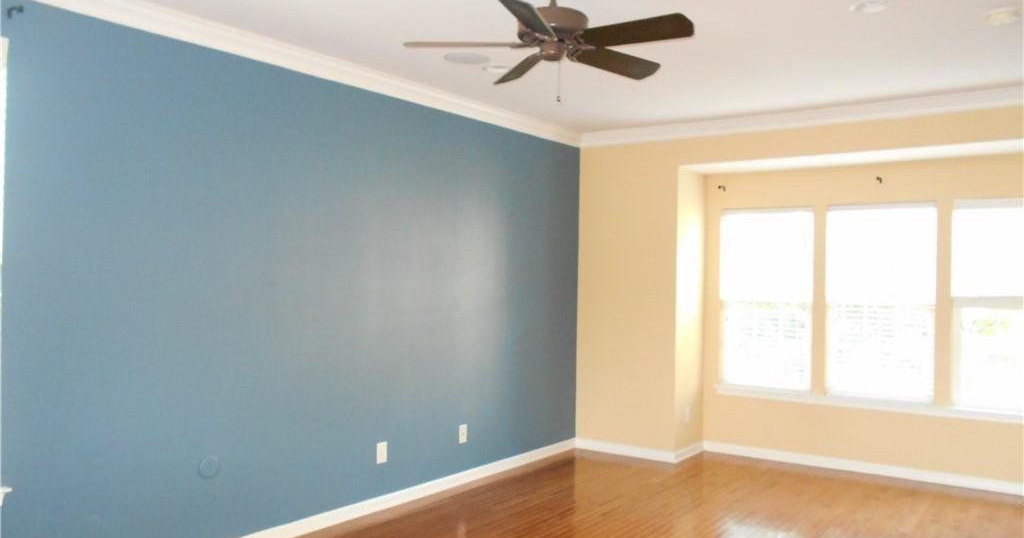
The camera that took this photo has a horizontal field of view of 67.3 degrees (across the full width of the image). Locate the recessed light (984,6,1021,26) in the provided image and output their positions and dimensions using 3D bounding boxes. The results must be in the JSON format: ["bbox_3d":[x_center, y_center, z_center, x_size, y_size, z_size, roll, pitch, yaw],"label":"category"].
[{"bbox_3d":[2.223,-1.149,3.485,0.165,0.045,0.165,1,-1,37],"label":"recessed light"}]

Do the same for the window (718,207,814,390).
[{"bbox_3d":[2.151,0.248,6.516,0.785,1.518,0.100,1,-1,37],"label":"window"}]

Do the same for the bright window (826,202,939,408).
[{"bbox_3d":[2.859,0.253,5.981,0.771,1.520,0.100,1,-1,37],"label":"bright window"}]

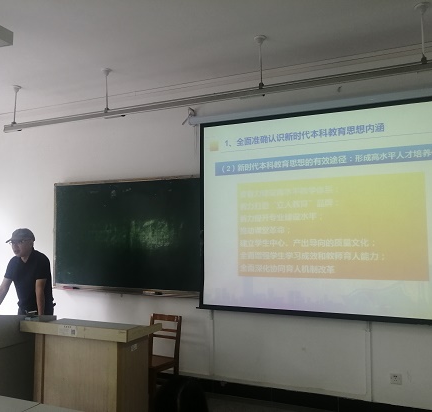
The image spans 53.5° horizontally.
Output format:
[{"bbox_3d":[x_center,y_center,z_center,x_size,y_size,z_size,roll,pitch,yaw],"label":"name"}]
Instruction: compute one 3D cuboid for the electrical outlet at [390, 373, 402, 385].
[{"bbox_3d":[1.533,1.473,3.640,0.086,0.086,0.012,-2,-5,24],"label":"electrical outlet"}]

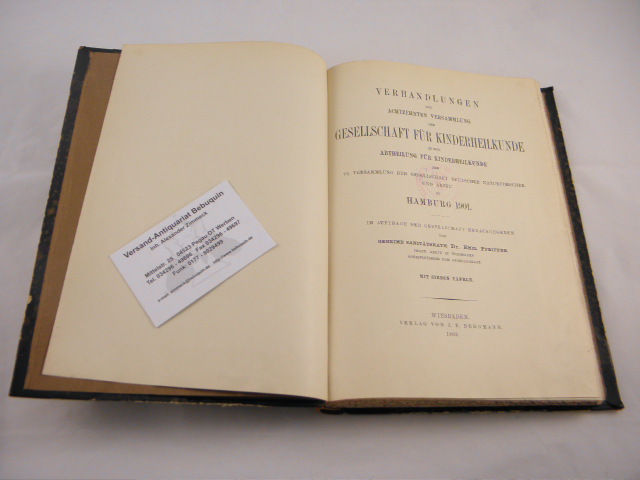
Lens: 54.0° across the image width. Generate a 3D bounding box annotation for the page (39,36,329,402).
[{"bbox_3d":[-0.070,-0.021,0.400,0.153,0.020,0.233,3,64,-3],"label":"page"}]

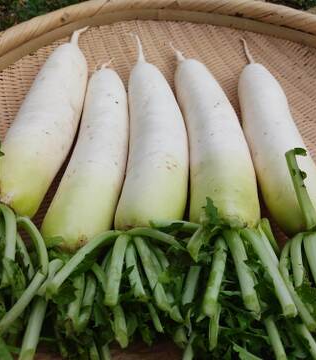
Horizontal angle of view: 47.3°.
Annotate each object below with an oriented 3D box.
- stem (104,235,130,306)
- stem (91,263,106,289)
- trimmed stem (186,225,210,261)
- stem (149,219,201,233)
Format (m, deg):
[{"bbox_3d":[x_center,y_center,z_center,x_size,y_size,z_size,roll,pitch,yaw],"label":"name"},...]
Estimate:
[{"bbox_3d":[-0.039,0.087,0.349,0.011,0.011,0.070,3,54,5],"label":"stem"},{"bbox_3d":[-0.053,0.086,0.321,0.007,0.007,0.028,-24,62,-20],"label":"stem"},{"bbox_3d":[0.037,0.057,0.330,0.010,0.010,0.033,20,65,19],"label":"trimmed stem"},{"bbox_3d":[0.018,0.047,0.371,0.053,0.011,0.011,7,50,-7],"label":"stem"}]

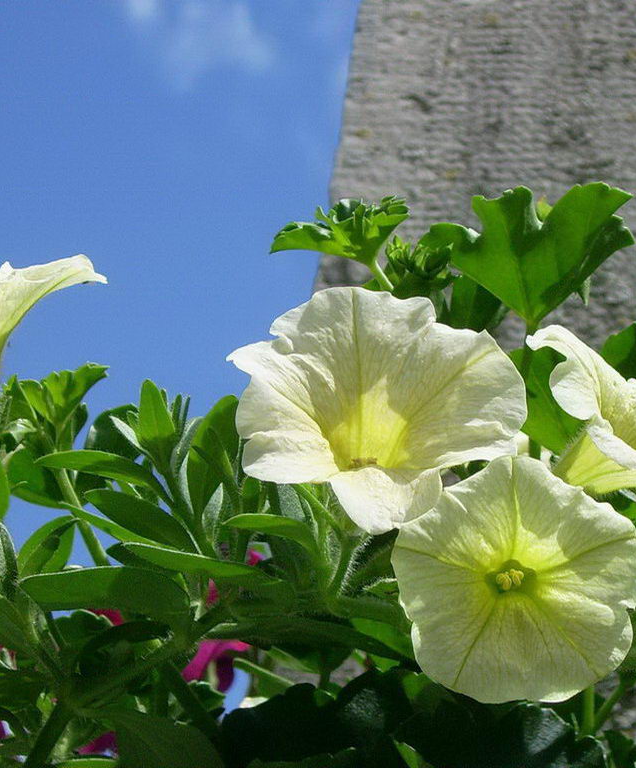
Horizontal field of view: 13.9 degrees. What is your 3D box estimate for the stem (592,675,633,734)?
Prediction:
[{"bbox_3d":[0.082,0.090,0.730,0.004,0.020,0.004,31,-9,0],"label":"stem"}]

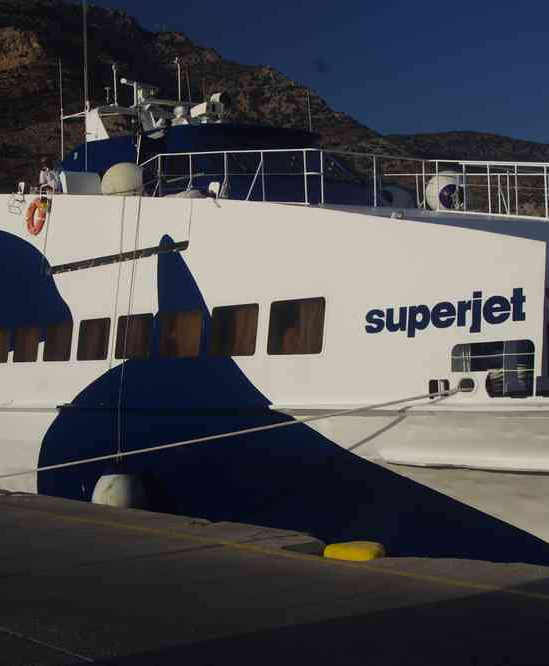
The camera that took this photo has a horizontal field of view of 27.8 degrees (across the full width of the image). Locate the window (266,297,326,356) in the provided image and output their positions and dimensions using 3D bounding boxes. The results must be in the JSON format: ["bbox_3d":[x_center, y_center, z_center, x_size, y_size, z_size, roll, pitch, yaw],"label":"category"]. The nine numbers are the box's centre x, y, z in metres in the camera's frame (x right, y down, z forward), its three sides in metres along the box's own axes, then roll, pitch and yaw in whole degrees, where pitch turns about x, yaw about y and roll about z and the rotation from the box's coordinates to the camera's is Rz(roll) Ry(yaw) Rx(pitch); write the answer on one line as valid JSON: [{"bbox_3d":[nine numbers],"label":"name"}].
[{"bbox_3d":[0.291,-0.073,14.690,0.080,0.700,1.160,7,-6,-36],"label":"window"}]

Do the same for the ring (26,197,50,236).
[{"bbox_3d":[-4.751,-2.320,22.155,0.130,0.760,0.760,12,-9,-35],"label":"ring"}]

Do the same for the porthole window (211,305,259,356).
[{"bbox_3d":[-0.580,-0.036,15.884,0.080,0.690,1.150,7,-6,-36],"label":"porthole window"}]

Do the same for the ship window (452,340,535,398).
[{"bbox_3d":[2.341,0.394,11.809,0.100,0.600,1.130,5,-5,-36],"label":"ship window"}]

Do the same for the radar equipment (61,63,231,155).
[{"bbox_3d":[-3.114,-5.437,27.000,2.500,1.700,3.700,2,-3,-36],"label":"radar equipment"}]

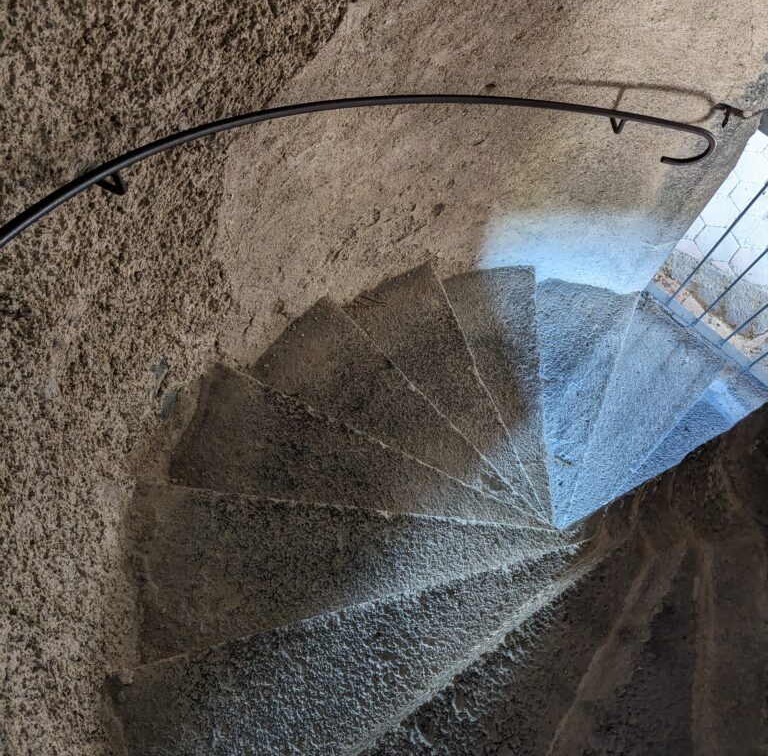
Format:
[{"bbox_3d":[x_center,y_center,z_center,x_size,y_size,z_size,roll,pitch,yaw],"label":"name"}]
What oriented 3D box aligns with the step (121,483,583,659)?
[{"bbox_3d":[-0.067,0.519,1.847,1.110,0.165,0.430,0,70,0],"label":"step"}]

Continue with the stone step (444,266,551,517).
[{"bbox_3d":[0.435,0.074,2.678,0.410,0.165,1.040,-5,70,-2],"label":"stone step"}]

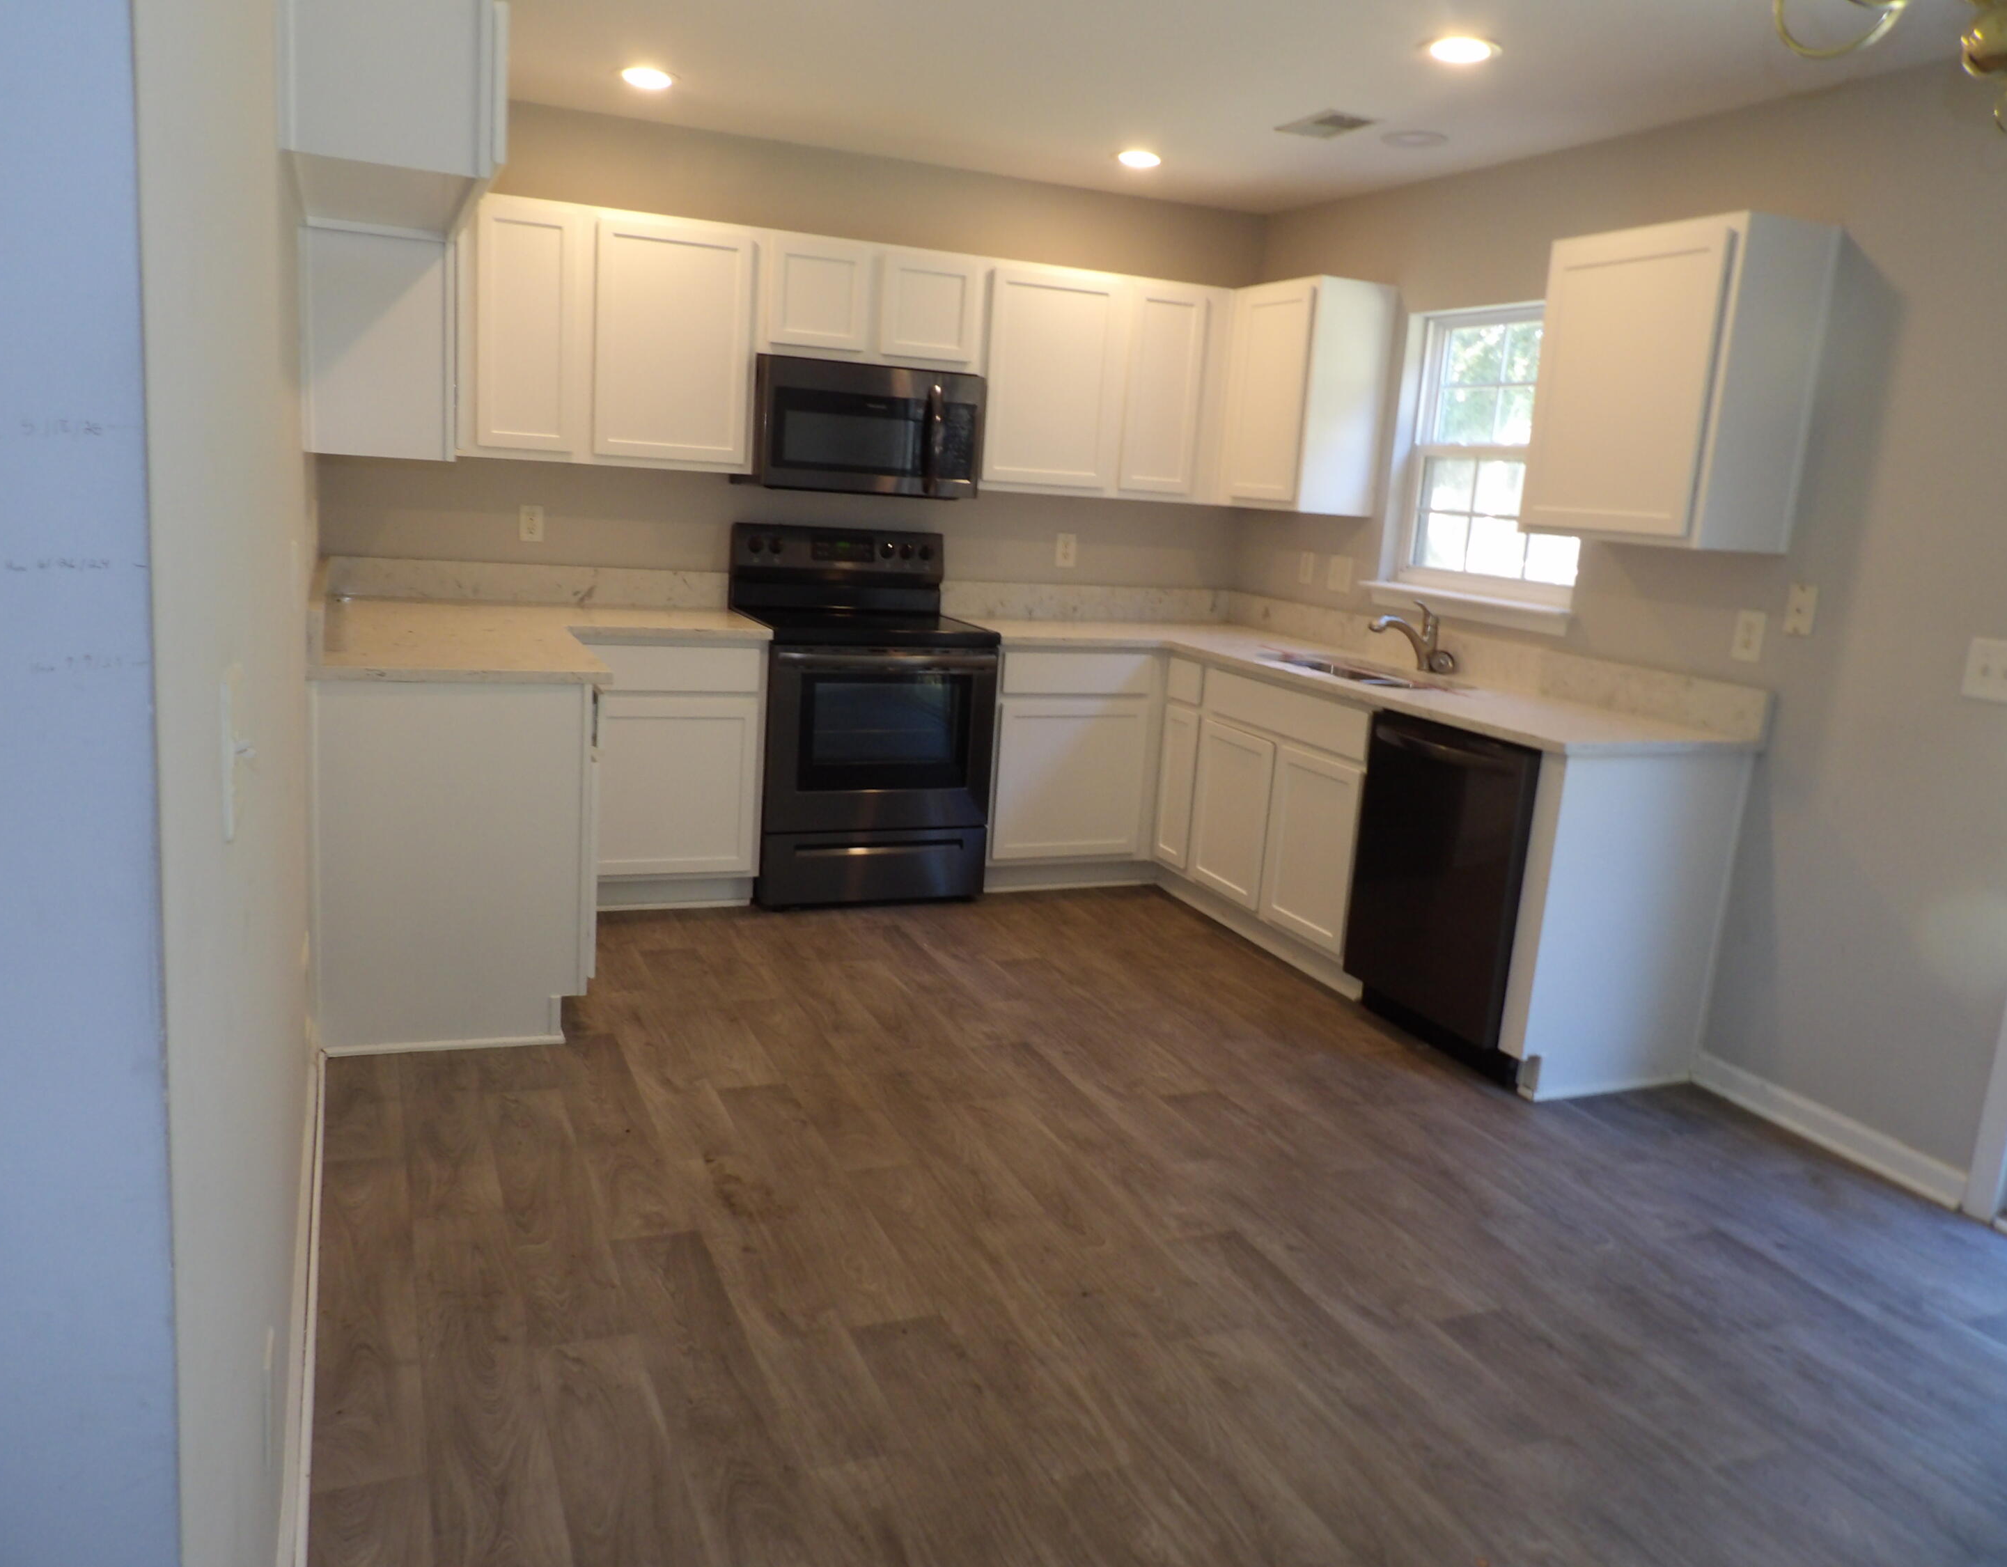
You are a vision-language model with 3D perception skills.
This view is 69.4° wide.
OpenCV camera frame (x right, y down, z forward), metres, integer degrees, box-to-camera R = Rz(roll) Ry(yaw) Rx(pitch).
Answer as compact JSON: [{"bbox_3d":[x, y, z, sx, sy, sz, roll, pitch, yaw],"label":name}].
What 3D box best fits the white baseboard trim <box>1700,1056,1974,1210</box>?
[{"bbox_3d":[1.935,0.812,3.454,0.016,0.095,0.713,-1,13,-23],"label":"white baseboard trim"}]

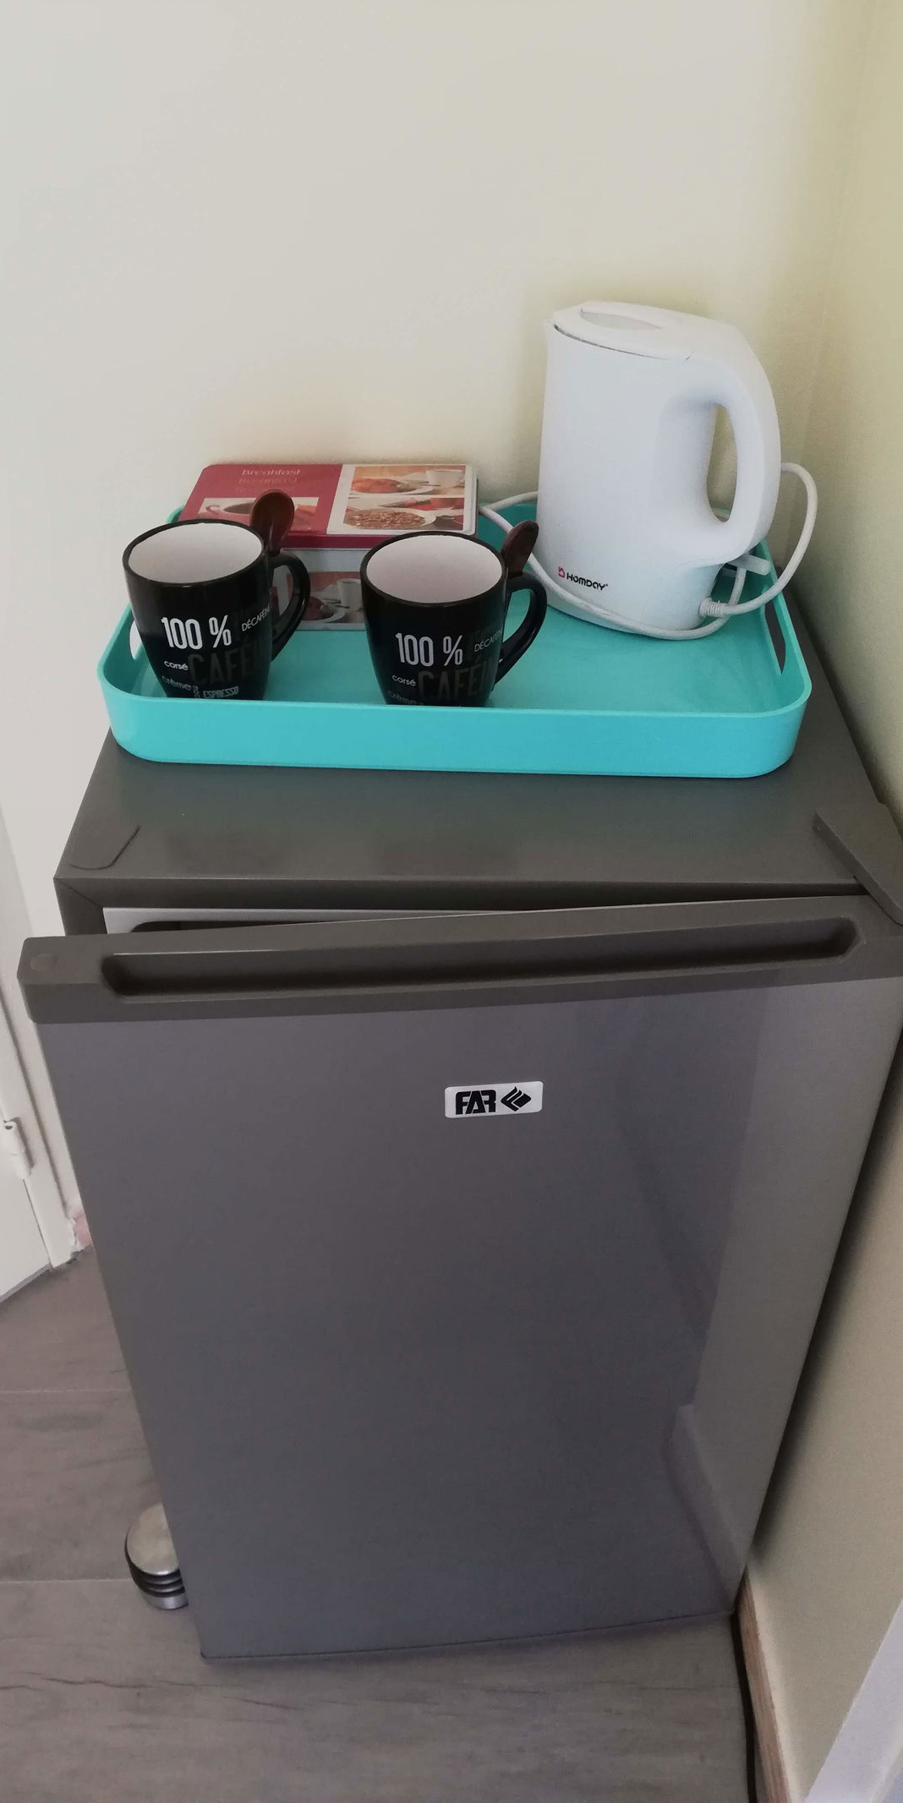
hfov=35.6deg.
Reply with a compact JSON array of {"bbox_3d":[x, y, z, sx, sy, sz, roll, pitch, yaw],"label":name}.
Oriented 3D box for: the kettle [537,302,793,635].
[{"bbox_3d":[0.142,-0.304,0.980,0.172,0.206,0.095,22,44,24],"label":"kettle"}]

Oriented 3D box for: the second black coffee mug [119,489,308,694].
[{"bbox_3d":[-0.144,-0.183,0.891,0.117,0.130,0.089,-7,40,-9],"label":"second black coffee mug"}]

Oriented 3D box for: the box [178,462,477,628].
[{"bbox_3d":[-0.084,-0.261,1.032,0.205,0.073,0.124,1,39,1],"label":"box"}]

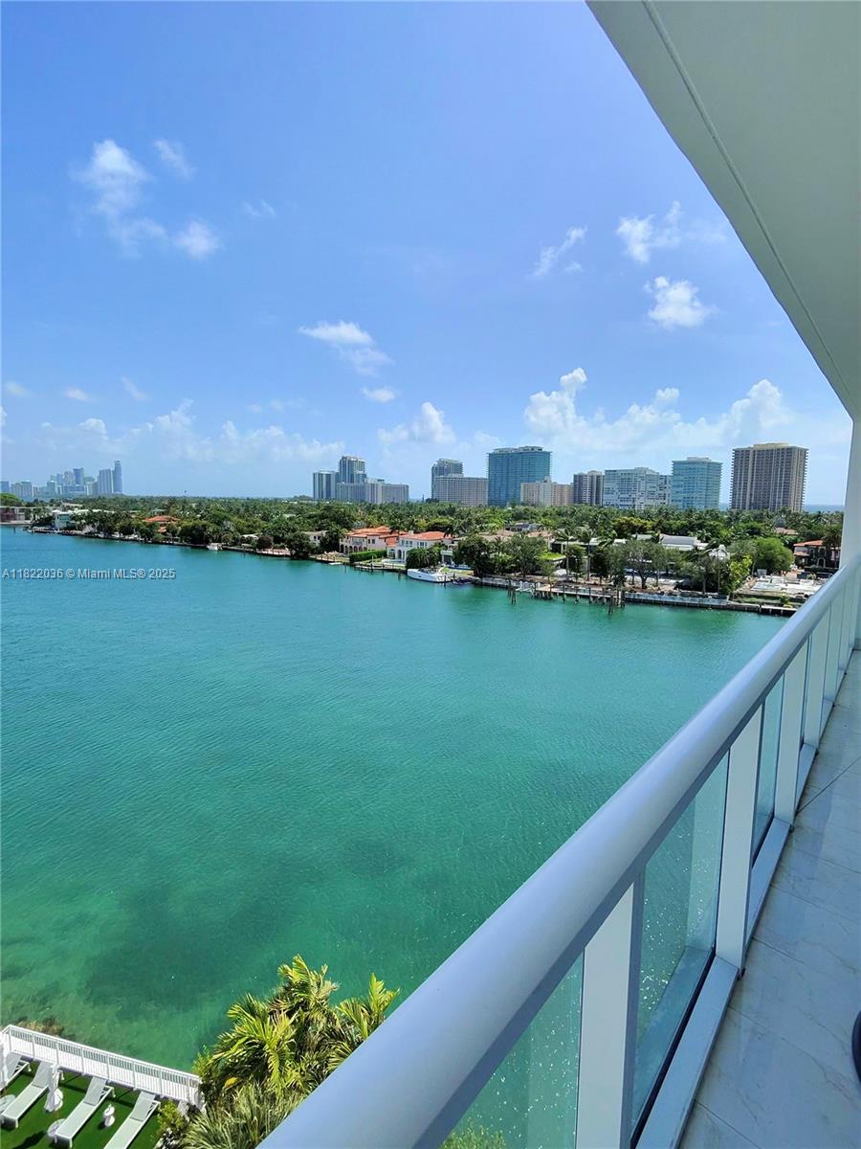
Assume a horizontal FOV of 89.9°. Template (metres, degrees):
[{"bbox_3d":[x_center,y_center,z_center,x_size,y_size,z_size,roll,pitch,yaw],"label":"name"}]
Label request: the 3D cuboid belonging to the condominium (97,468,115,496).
[{"bbox_3d":[-1782.114,-500.021,2361.493,68.000,150.000,42.000,-8,13,-41],"label":"condominium"}]

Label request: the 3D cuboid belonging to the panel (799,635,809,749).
[{"bbox_3d":[2.341,0.825,2.715,1.080,0.950,0.020,-8,13,-43],"label":"panel"}]

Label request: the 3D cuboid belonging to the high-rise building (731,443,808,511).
[{"bbox_3d":[361.707,-93.506,456.999,44.000,84.000,52.000,-8,13,-41],"label":"high-rise building"}]

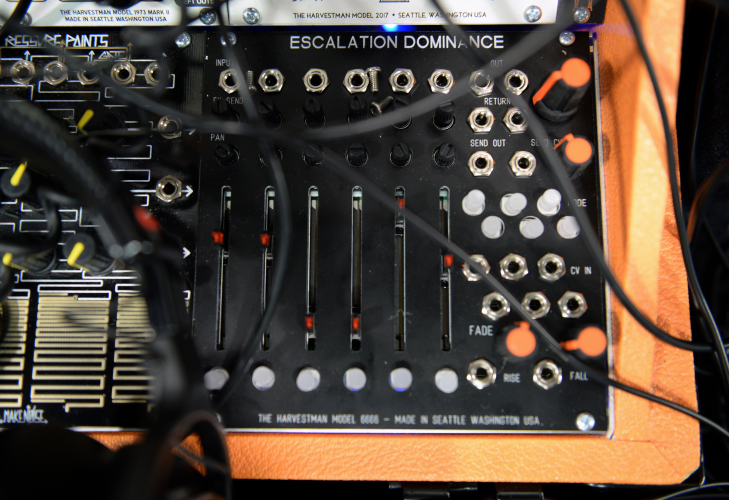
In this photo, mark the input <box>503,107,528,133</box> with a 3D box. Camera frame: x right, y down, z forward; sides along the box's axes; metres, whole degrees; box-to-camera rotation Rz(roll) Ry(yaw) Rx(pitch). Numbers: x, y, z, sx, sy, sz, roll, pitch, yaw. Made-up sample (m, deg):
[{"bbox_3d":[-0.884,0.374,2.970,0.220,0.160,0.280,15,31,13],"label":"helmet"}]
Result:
[{"bbox_3d":[0.049,-0.042,0.235,0.009,0.003,0.008,0,80,1],"label":"input"}]

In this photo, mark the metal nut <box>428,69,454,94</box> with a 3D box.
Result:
[{"bbox_3d":[0.025,-0.055,0.238,0.009,0.003,0.009,0,80,1],"label":"metal nut"}]

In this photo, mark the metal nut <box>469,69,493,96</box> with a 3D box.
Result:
[{"bbox_3d":[0.038,-0.054,0.235,0.008,0.003,0.008,0,80,1],"label":"metal nut"}]

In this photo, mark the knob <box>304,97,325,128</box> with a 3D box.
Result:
[{"bbox_3d":[-0.016,-0.043,0.230,0.006,0.013,0.006,0,80,1],"label":"knob"}]

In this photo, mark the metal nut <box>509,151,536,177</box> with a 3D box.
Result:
[{"bbox_3d":[0.050,-0.027,0.231,0.009,0.003,0.008,0,80,1],"label":"metal nut"}]

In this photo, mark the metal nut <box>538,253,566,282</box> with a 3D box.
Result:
[{"bbox_3d":[0.058,0.006,0.227,0.009,0.003,0.009,0,81,1],"label":"metal nut"}]

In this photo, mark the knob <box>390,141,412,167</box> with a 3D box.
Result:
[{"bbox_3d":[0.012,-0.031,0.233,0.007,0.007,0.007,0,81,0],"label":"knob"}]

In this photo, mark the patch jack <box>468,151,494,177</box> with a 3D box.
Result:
[{"bbox_3d":[0.037,-0.028,0.231,0.009,0.003,0.008,0,80,1],"label":"patch jack"}]

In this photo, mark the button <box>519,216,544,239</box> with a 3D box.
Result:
[{"bbox_3d":[0.052,-0.007,0.228,0.007,0.005,0.007,0,80,1],"label":"button"}]

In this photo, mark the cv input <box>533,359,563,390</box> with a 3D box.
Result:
[{"bbox_3d":[0.055,0.038,0.221,0.009,0.003,0.009,0,80,1],"label":"cv input"}]

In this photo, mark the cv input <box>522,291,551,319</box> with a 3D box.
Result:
[{"bbox_3d":[0.053,0.017,0.226,0.009,0.003,0.009,0,81,1],"label":"cv input"}]

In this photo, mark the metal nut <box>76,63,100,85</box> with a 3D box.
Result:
[{"bbox_3d":[-0.091,-0.058,0.240,0.008,0.002,0.008,0,80,1],"label":"metal nut"}]

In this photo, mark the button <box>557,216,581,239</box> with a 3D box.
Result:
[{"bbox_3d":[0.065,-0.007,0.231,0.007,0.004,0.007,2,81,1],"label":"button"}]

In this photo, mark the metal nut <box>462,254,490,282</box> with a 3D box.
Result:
[{"bbox_3d":[0.035,0.006,0.228,0.009,0.003,0.009,0,81,1],"label":"metal nut"}]

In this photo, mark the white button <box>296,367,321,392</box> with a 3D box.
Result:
[{"bbox_3d":[-0.017,0.039,0.221,0.007,0.005,0.007,0,80,1],"label":"white button"}]

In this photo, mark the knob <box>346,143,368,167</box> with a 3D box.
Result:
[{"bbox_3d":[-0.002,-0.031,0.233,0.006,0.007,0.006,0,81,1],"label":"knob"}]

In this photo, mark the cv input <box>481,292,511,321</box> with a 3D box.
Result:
[{"bbox_3d":[0.041,0.017,0.225,0.009,0.003,0.009,0,80,1],"label":"cv input"}]

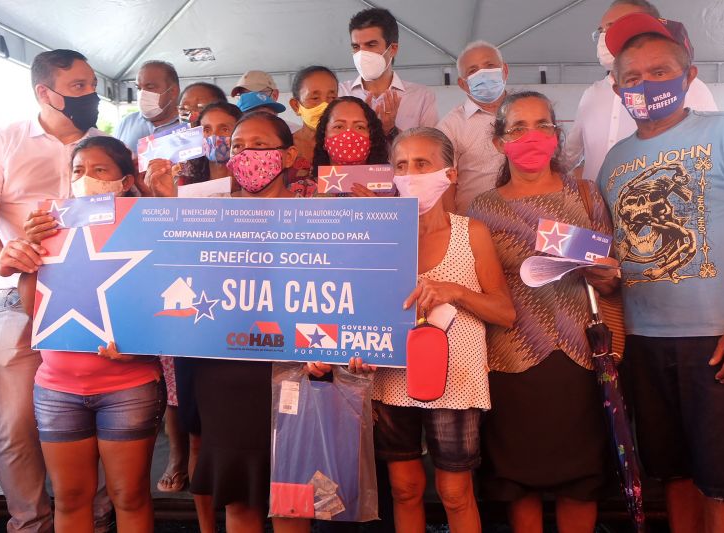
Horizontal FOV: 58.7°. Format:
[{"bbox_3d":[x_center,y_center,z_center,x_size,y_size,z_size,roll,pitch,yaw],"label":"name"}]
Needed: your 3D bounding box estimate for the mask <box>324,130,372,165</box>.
[{"bbox_3d":[-0.044,-0.385,2.100,0.145,0.120,0.085,0,3,0],"label":"mask"}]

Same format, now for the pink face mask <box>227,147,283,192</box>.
[{"bbox_3d":[-0.307,-0.277,1.860,0.150,0.130,0.090,1,4,15],"label":"pink face mask"}]

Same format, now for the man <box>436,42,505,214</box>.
[{"bbox_3d":[0.462,-0.021,2.501,0.500,1.680,0.300,1,4,14],"label":"man"}]

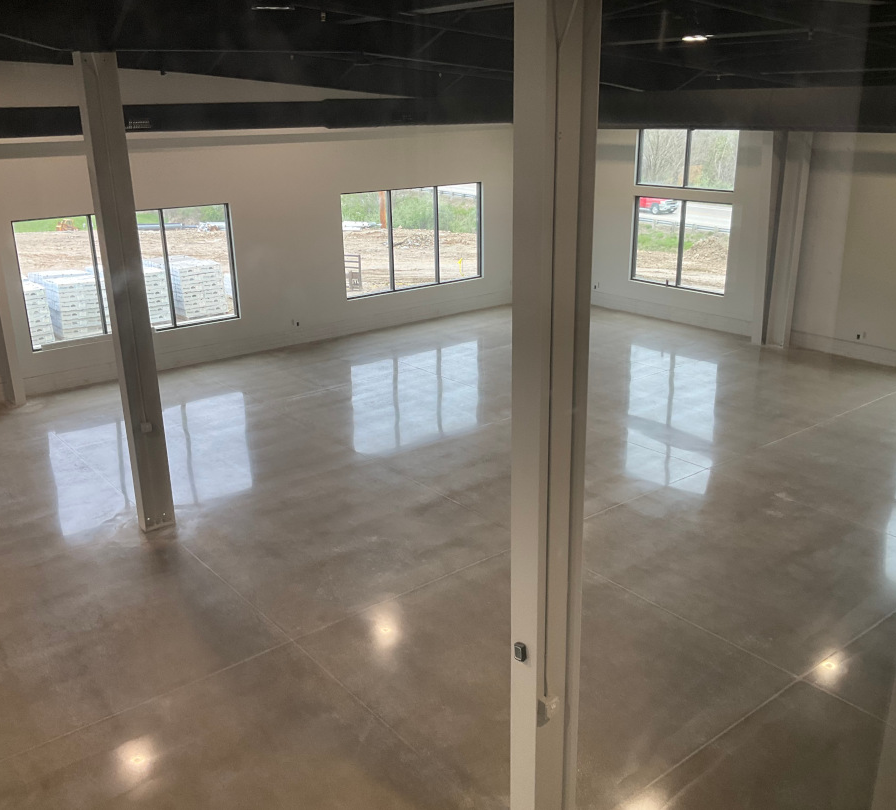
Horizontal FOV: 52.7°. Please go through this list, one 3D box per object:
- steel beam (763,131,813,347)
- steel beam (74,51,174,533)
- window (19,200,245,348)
[{"bbox_3d":[7.305,-3.672,19.414,0.424,4.963,0.450,-15,22,-35],"label":"steel beam"},{"bbox_3d":[-3.913,-1.189,11.116,0.403,5.852,0.243,-15,22,-35],"label":"steel beam"},{"bbox_3d":[-6.368,-2.680,18.435,4.338,2.482,0.124,-15,22,-35],"label":"window"}]

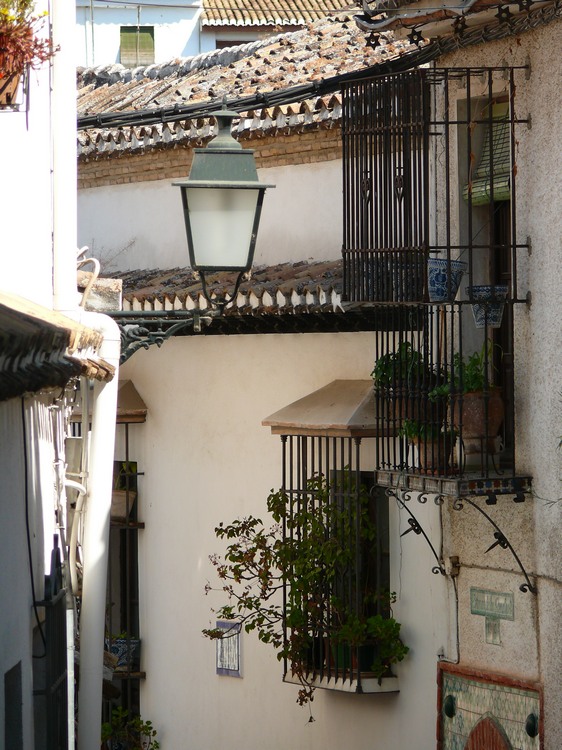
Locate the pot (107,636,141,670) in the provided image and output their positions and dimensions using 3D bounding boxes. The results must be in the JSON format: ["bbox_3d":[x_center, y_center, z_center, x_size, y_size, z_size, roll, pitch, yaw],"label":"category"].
[{"bbox_3d":[-1.036,1.848,35.000,0.215,0.215,0.215,-1,1,0],"label":"pot"}]

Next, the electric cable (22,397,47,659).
[{"bbox_3d":[-1.003,0.620,21.500,0.100,1.050,0.150,-1,1,0],"label":"electric cable"}]

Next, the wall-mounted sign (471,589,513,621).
[{"bbox_3d":[1.173,1.271,29.300,0.030,0.145,0.650,-1,1,-18],"label":"wall-mounted sign"}]

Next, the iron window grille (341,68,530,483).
[{"bbox_3d":[0.854,-0.534,29.297,0.600,2.270,1.450,-1,1,-18],"label":"iron window grille"}]

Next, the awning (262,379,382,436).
[{"bbox_3d":[0.296,0.192,31.587,0.350,0.320,1.350,-1,1,-23],"label":"awning"}]

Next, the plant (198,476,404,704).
[{"bbox_3d":[0.152,1.280,31.400,0.860,1.330,1.050,-1,1,-23],"label":"plant"}]

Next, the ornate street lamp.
[{"bbox_3d":[-0.264,-0.802,24.500,0.475,0.960,0.475,-1,1,0],"label":"ornate street lamp"}]

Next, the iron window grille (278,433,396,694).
[{"bbox_3d":[0.360,1.121,31.675,0.260,1.520,1.120,-1,1,-23],"label":"iron window grille"}]

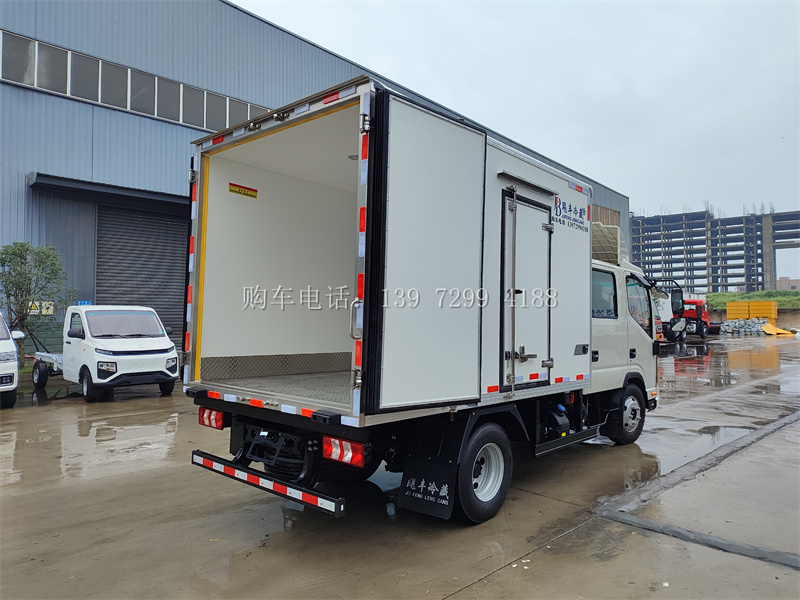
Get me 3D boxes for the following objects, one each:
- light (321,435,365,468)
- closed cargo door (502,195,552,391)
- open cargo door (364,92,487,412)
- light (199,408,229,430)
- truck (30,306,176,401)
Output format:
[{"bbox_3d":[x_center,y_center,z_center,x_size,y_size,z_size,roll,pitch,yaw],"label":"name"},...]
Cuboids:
[{"bbox_3d":[-0.330,0.944,3.474,0.360,0.137,0.070,0,-2,41],"label":"light"},{"bbox_3d":[1.060,-0.060,4.675,0.080,1.600,0.830,-1,-3,42],"label":"closed cargo door"},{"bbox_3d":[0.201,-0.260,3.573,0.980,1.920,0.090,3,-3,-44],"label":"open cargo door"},{"bbox_3d":[-1.493,0.953,4.470,0.360,0.135,0.070,0,-2,41],"label":"light"},{"bbox_3d":[-6.739,1.062,12.431,4.880,1.900,1.700,-2,-3,43],"label":"truck"}]

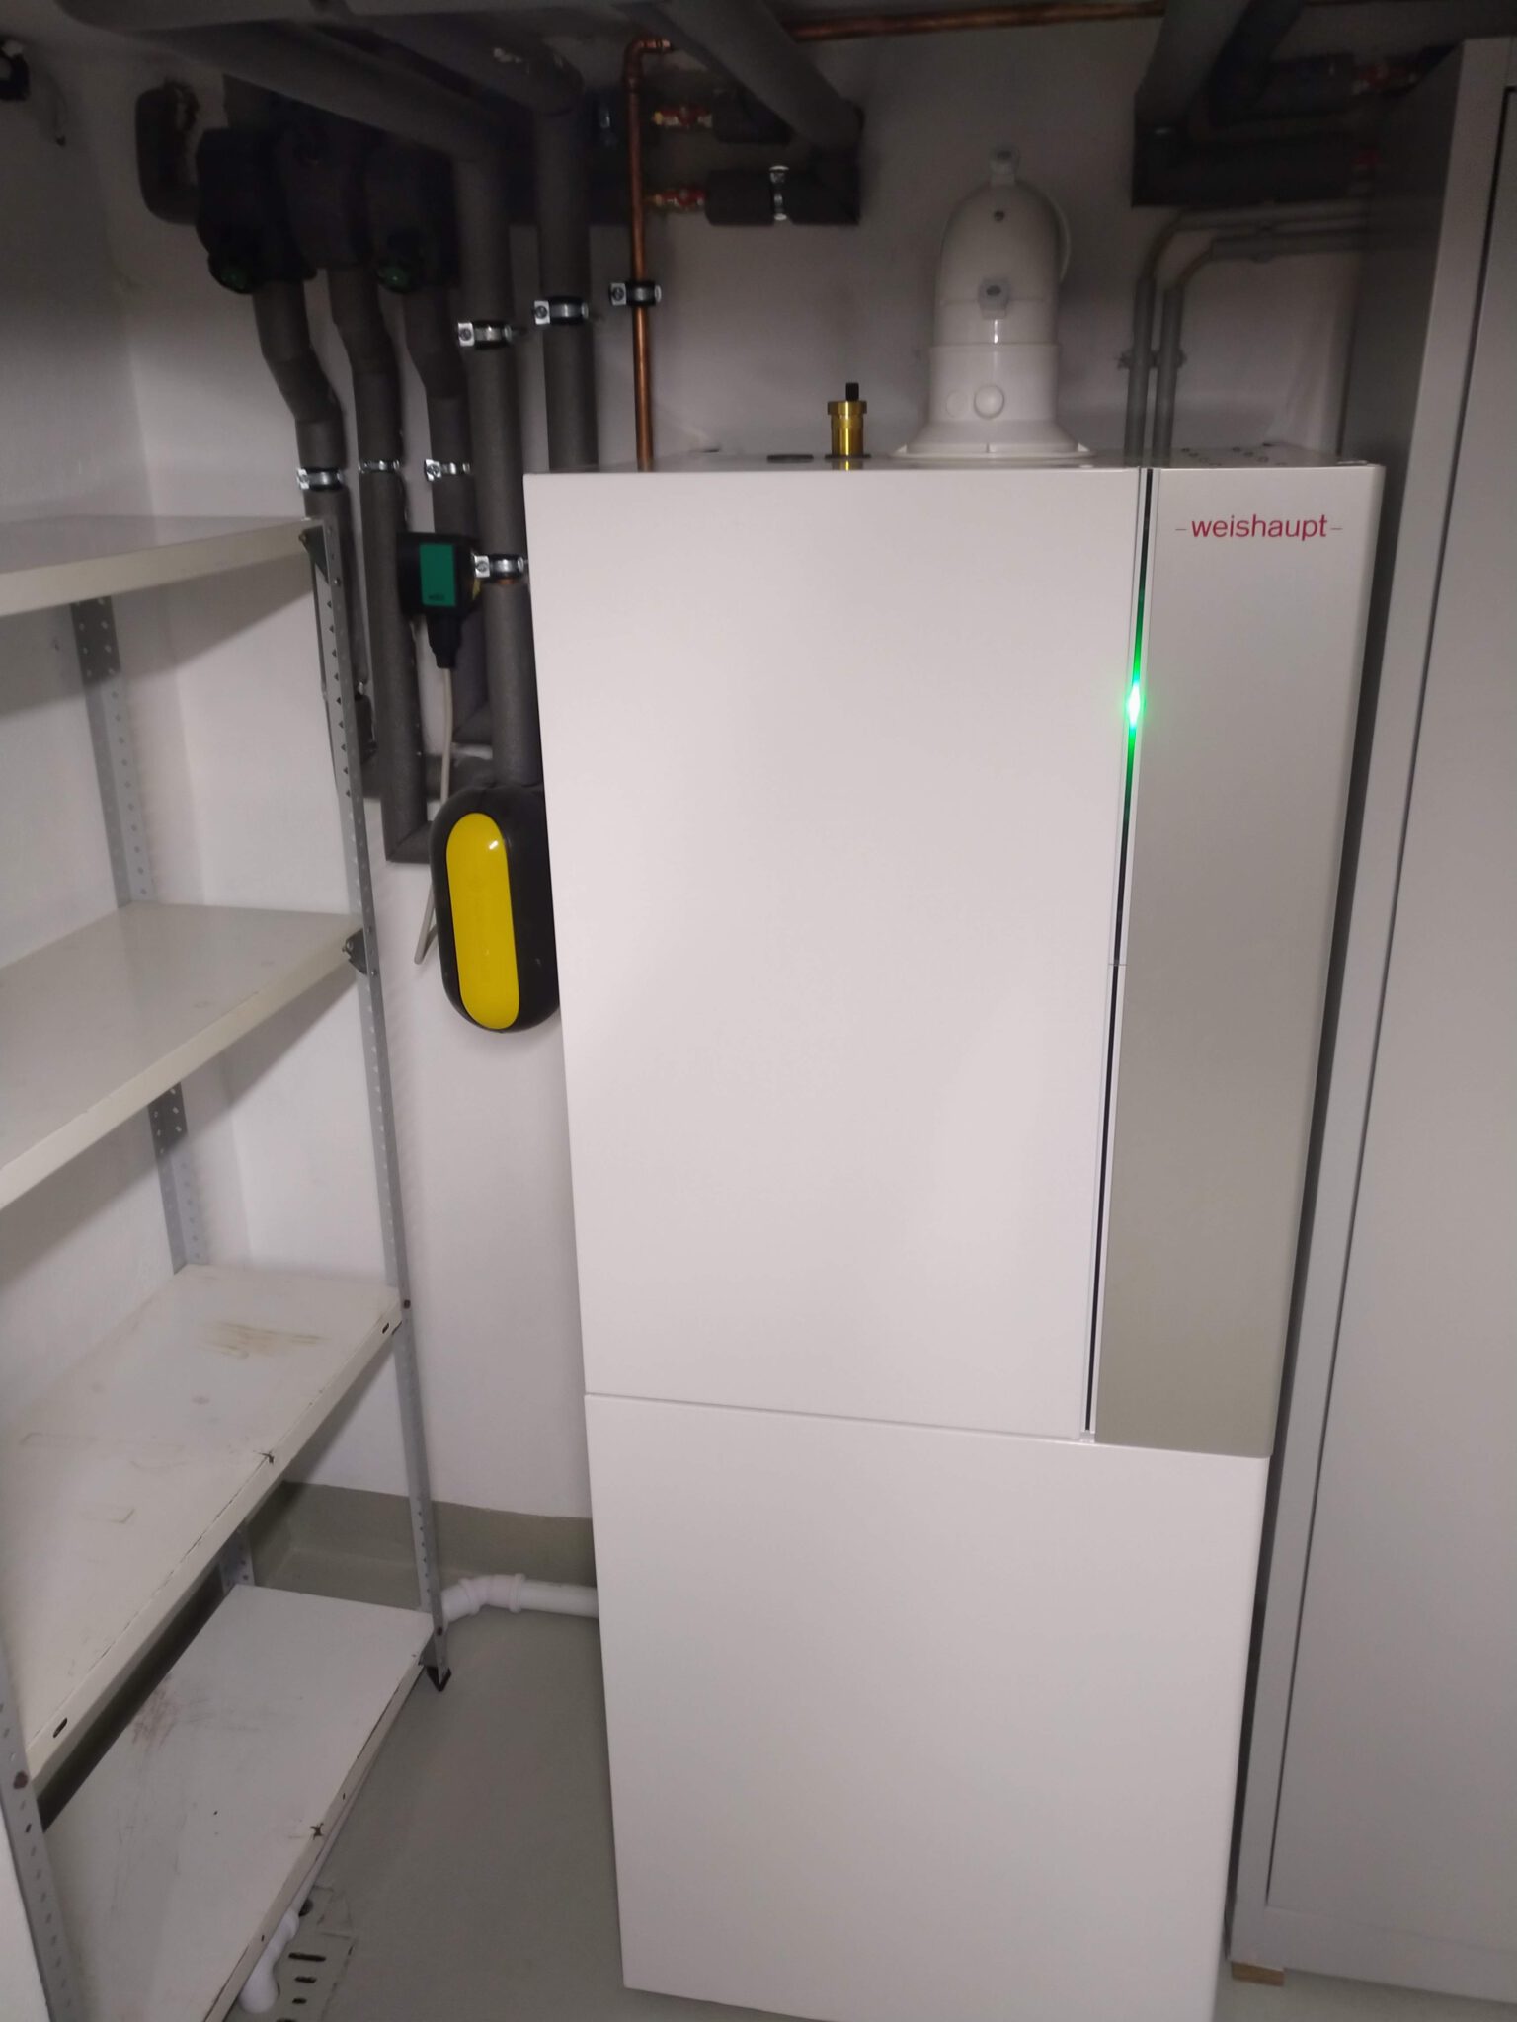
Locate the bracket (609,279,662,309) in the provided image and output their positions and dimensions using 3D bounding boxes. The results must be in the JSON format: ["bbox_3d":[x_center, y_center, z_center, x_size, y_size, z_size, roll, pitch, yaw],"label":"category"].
[{"bbox_3d":[-0.130,-0.755,1.416,0.050,0.024,0.035,2,20,9],"label":"bracket"}]

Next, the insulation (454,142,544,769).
[{"bbox_3d":[-0.281,-0.572,1.484,0.055,0.640,0.055,2,20,9],"label":"insulation"}]

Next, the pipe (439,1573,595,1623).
[{"bbox_3d":[-0.338,0.838,1.915,0.215,0.050,0.060,2,20,9],"label":"pipe"}]

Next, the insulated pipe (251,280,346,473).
[{"bbox_3d":[-0.503,-0.690,1.473,0.068,0.190,0.066,2,20,9],"label":"insulated pipe"}]

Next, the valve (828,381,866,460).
[{"bbox_3d":[0.079,-0.522,1.191,0.035,0.063,0.035,2,20,9],"label":"valve"}]

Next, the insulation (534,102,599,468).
[{"bbox_3d":[-0.200,-0.755,1.419,0.055,0.340,0.055,2,20,9],"label":"insulation"}]

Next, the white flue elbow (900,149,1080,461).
[{"bbox_3d":[0.199,-0.597,1.166,0.145,0.215,0.190,2,20,9],"label":"white flue elbow"}]

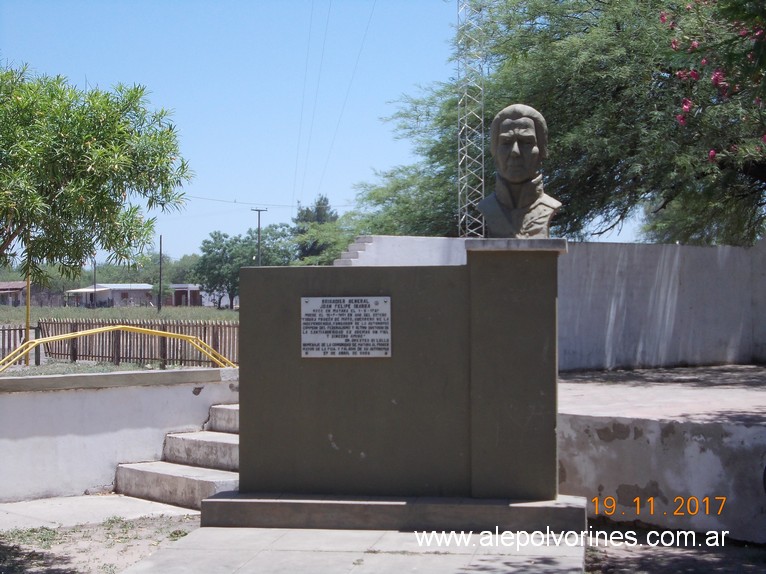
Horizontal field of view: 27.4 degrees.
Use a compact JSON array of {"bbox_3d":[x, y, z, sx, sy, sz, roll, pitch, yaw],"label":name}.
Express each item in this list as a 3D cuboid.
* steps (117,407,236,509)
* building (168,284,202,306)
[{"bbox_3d":[-1.060,1.218,11.350,1.200,0.600,1.420,0,0,-35],"label":"steps"},{"bbox_3d":[-21.629,0.931,172.000,3.900,2.500,4.000,0,0,-11],"label":"building"}]

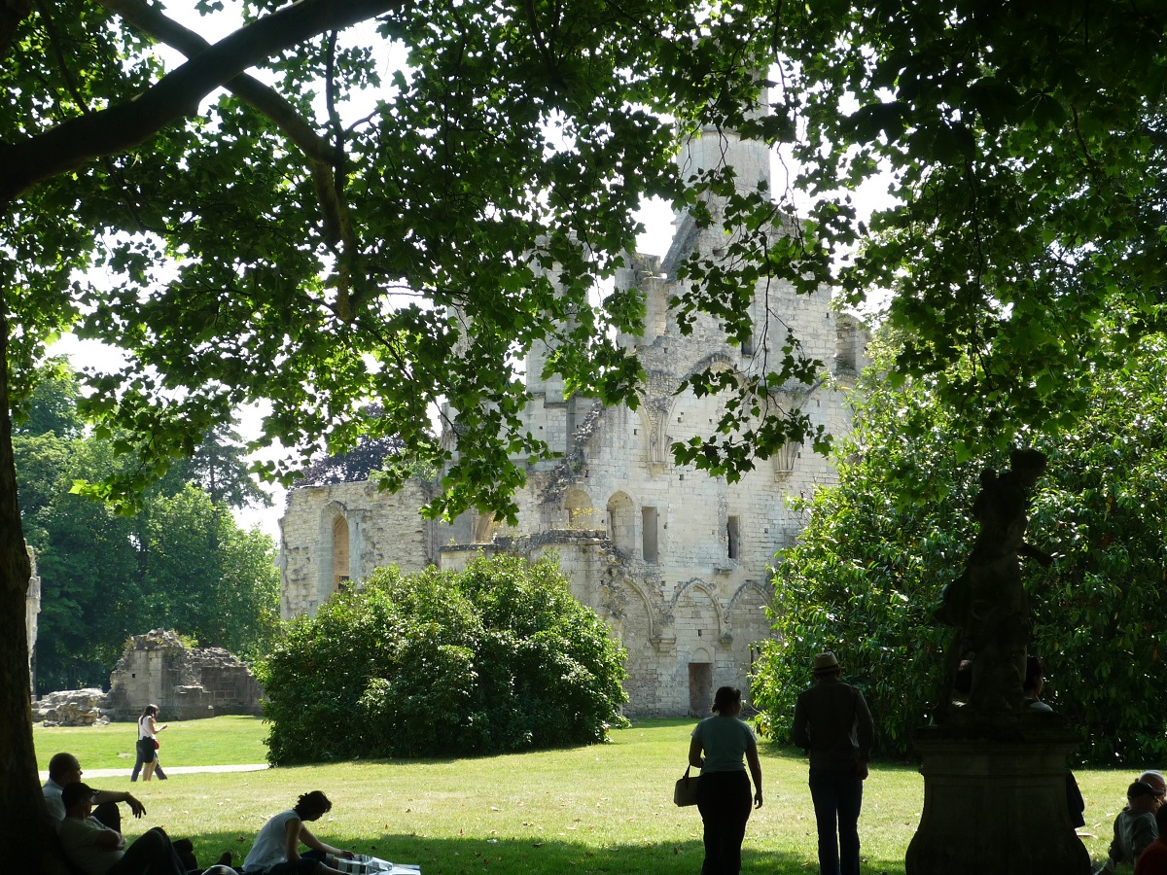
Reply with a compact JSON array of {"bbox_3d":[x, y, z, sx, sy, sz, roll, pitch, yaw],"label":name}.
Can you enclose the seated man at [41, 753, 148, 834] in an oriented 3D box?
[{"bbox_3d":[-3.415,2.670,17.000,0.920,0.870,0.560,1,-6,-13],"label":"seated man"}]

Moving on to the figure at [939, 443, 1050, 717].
[{"bbox_3d":[2.466,0.863,14.400,0.560,1.580,0.520,3,-8,-30],"label":"figure"}]

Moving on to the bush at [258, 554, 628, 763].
[{"bbox_3d":[-3.581,5.638,61.000,9.100,5.000,7.300,0,-7,-6],"label":"bush"}]

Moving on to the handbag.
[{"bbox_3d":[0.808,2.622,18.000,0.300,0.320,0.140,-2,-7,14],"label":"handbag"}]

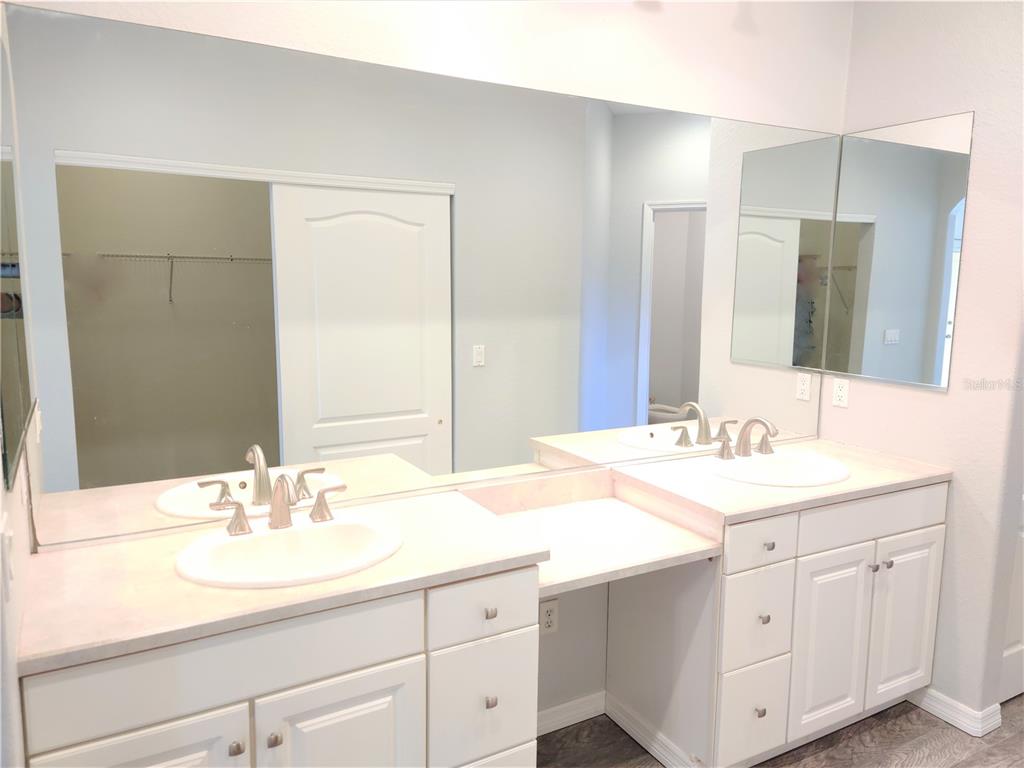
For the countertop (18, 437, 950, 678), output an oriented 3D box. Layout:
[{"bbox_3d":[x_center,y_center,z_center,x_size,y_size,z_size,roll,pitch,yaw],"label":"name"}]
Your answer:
[{"bbox_3d":[0.183,0.419,2.271,2.730,0.123,0.564,-5,10,-28],"label":"countertop"}]

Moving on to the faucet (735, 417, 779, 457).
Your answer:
[{"bbox_3d":[0.884,0.194,2.761,0.052,0.155,0.178,-5,10,-28],"label":"faucet"}]

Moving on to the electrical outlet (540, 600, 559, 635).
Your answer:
[{"bbox_3d":[0.130,0.797,2.617,0.070,0.115,0.008,-5,10,-28],"label":"electrical outlet"}]

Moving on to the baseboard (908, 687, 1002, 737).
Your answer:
[{"bbox_3d":[1.614,1.155,2.792,0.175,0.099,0.280,-5,10,-28],"label":"baseboard"}]

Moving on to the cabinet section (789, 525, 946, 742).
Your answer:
[{"bbox_3d":[1.104,0.800,2.838,0.765,0.620,0.480,-4,10,-30],"label":"cabinet section"}]

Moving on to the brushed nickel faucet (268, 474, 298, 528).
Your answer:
[{"bbox_3d":[-0.584,0.314,1.980,0.052,0.155,0.180,-5,10,-28],"label":"brushed nickel faucet"}]

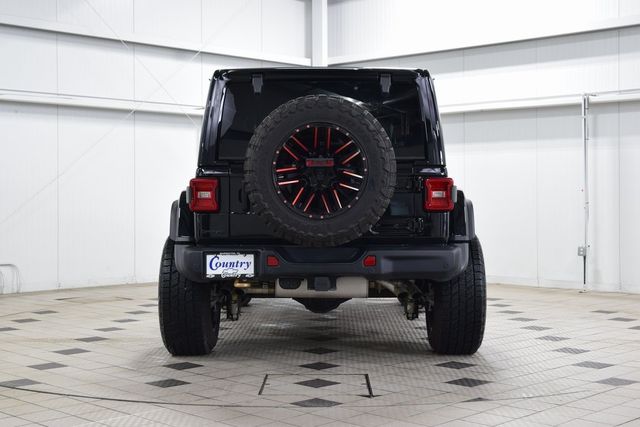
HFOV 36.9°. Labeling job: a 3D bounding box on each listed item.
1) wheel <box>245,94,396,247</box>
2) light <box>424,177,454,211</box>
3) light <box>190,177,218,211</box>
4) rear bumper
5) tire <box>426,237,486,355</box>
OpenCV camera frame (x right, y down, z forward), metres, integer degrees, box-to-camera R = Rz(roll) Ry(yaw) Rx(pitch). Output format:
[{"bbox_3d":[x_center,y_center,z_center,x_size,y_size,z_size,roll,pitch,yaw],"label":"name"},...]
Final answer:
[{"bbox_3d":[0.004,-0.254,5.720,0.880,0.880,0.310,0,1,1],"label":"wheel"},{"bbox_3d":[0.742,-0.114,5.980,0.183,0.213,0.130,0,1,1],"label":"light"},{"bbox_3d":[-0.722,-0.111,5.980,0.183,0.213,0.130,0,1,1],"label":"light"},{"bbox_3d":[0.010,0.308,5.980,1.810,0.250,0.330,0,1,1],"label":"rear bumper"},{"bbox_3d":[0.910,0.512,6.550,0.320,0.870,0.870,0,1,1],"label":"tire"}]

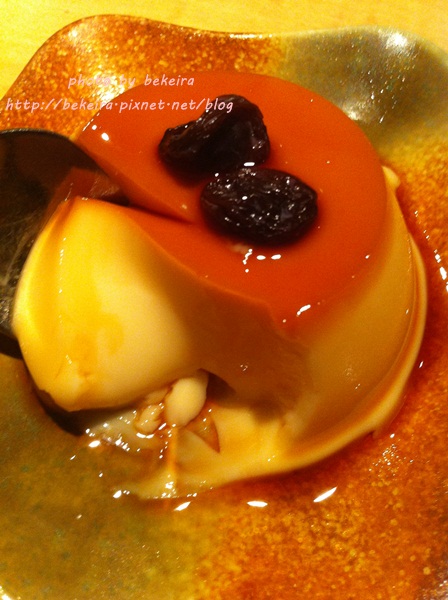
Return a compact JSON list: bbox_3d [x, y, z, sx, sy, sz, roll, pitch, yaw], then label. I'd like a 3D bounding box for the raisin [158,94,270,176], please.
[{"bbox_3d":[-0.002,-0.029,0.109,0.021,0.009,0.013,-18,59,-12],"label":"raisin"}]

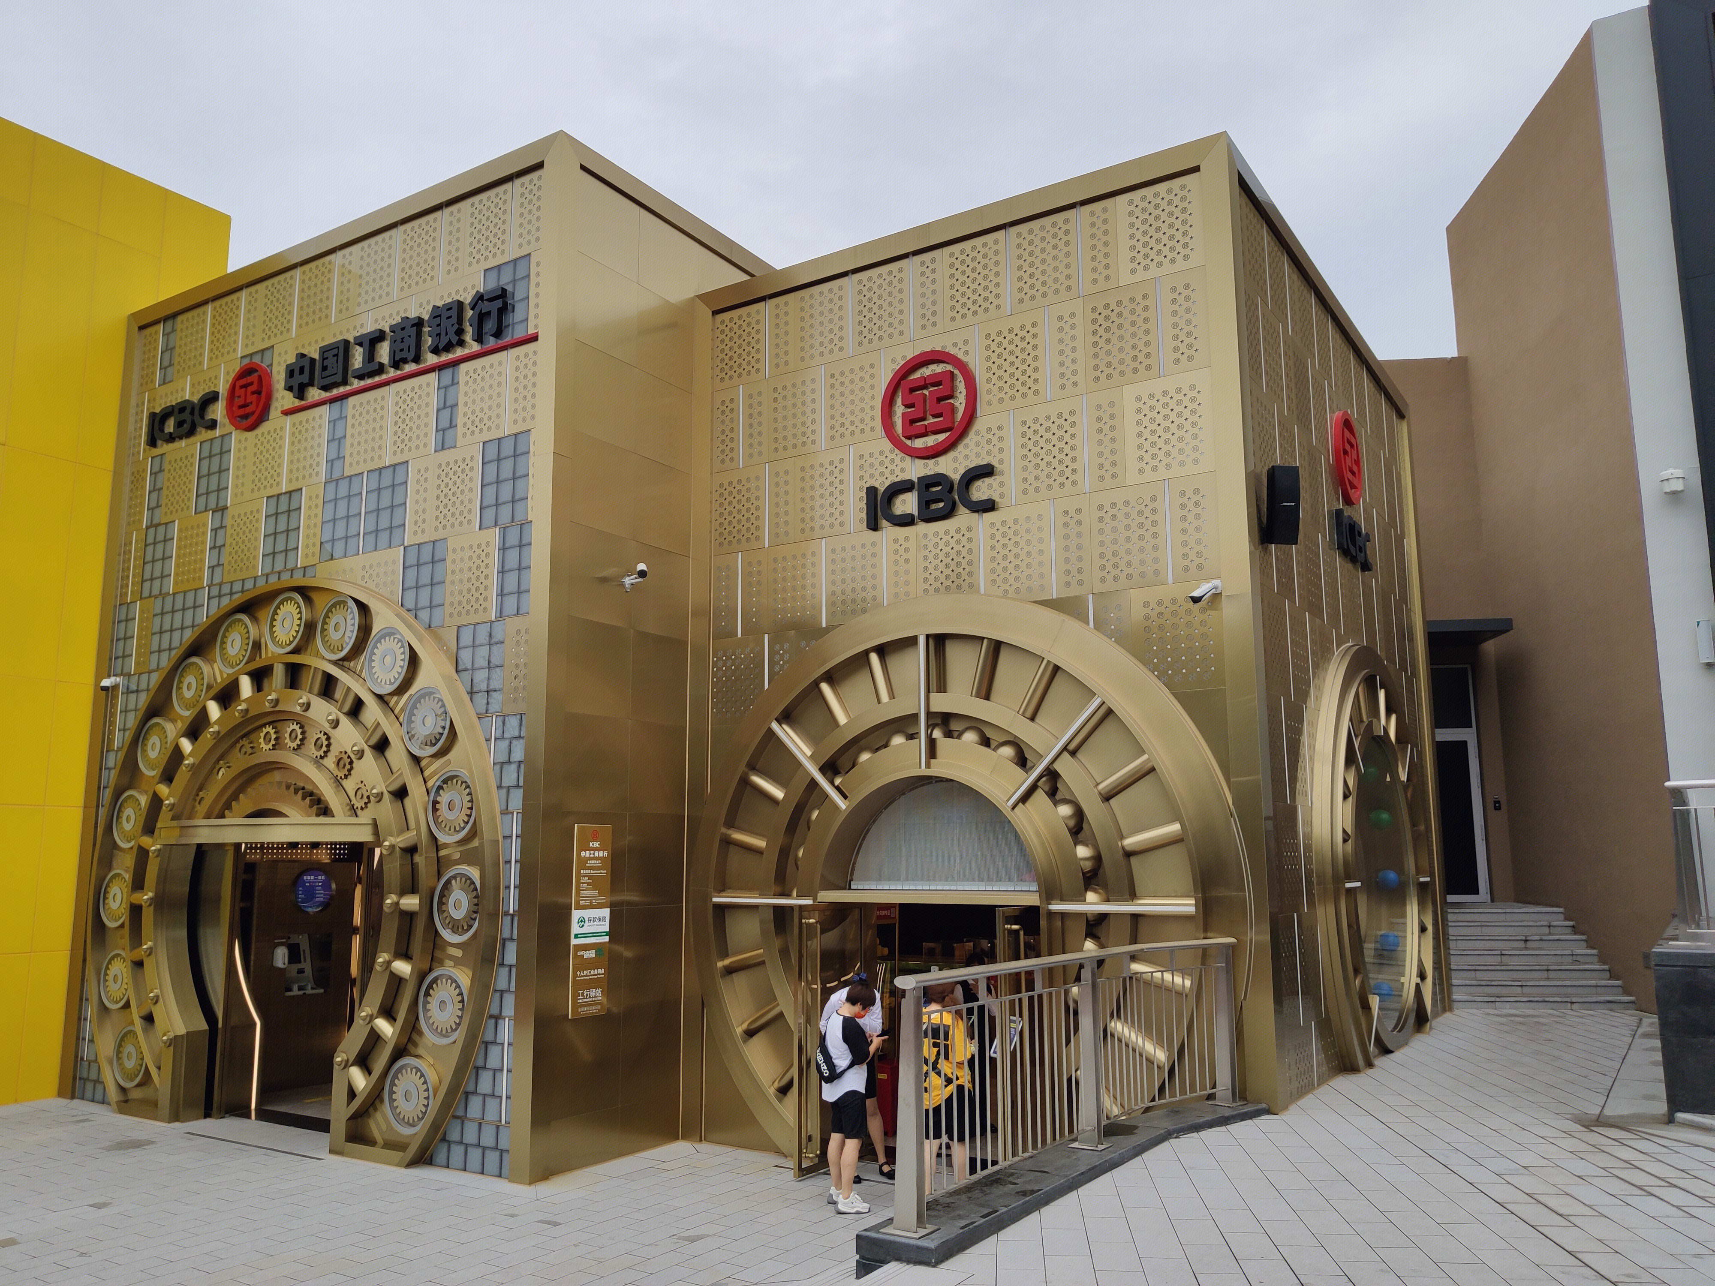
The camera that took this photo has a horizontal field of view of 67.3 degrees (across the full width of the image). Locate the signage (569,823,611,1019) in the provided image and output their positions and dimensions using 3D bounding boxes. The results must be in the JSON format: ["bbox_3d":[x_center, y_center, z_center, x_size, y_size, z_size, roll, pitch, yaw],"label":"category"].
[{"bbox_3d":[-2.250,2.321,10.827,0.041,1.575,0.442,-6,-10,30],"label":"signage"}]

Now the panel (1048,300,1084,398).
[{"bbox_3d":[1.685,-2.335,10.310,0.302,0.786,0.050,-6,-11,32],"label":"panel"}]

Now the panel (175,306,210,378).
[{"bbox_3d":[-7.360,-3.327,14.277,0.640,0.764,0.050,-6,-10,33],"label":"panel"}]

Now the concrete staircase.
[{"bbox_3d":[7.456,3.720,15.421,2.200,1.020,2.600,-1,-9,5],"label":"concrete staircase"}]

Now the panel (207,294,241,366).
[{"bbox_3d":[-6.788,-3.369,13.849,0.602,0.794,0.050,-6,-11,32],"label":"panel"}]

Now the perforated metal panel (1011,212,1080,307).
[{"bbox_3d":[1.530,-3.109,10.511,0.607,0.778,0.040,-6,-11,33],"label":"perforated metal panel"}]

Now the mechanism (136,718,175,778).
[{"bbox_3d":[-7.376,1.100,13.607,0.623,0.623,0.103,-6,-10,33],"label":"mechanism"}]

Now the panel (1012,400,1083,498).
[{"bbox_3d":[1.592,-1.607,10.717,0.618,0.823,0.040,-6,-11,33],"label":"panel"}]

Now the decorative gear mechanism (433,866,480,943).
[{"bbox_3d":[-3.294,2.191,10.762,0.623,0.623,0.103,-6,-10,33],"label":"decorative gear mechanism"}]

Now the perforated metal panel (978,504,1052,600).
[{"bbox_3d":[1.328,-0.727,10.579,0.624,0.814,0.052,-6,-10,33],"label":"perforated metal panel"}]

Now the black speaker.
[{"bbox_3d":[3.189,-1.034,9.650,0.215,0.580,0.185,0,2,-3],"label":"black speaker"}]

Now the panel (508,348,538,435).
[{"bbox_3d":[-2.922,-2.231,11.335,0.353,0.788,0.052,-6,-10,33],"label":"panel"}]

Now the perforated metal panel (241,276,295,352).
[{"bbox_3d":[-6.369,-3.573,13.922,0.946,0.803,0.040,-6,-11,33],"label":"perforated metal panel"}]

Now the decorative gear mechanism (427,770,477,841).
[{"bbox_3d":[-3.270,1.342,10.546,0.578,0.578,0.112,-6,-11,32],"label":"decorative gear mechanism"}]

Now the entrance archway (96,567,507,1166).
[{"bbox_3d":[-5.312,1.944,12.033,5.955,5.023,0.466,-6,-11,32],"label":"entrance archway"}]

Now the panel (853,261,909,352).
[{"bbox_3d":[0.213,-3.100,11.867,0.609,0.809,0.040,-6,-11,33],"label":"panel"}]

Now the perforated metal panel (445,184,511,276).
[{"bbox_3d":[-3.412,-3.667,11.534,0.891,0.727,0.060,-6,-11,32],"label":"perforated metal panel"}]

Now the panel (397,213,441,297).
[{"bbox_3d":[-4.119,-3.662,12.152,0.608,0.794,0.050,-6,-11,32],"label":"panel"}]

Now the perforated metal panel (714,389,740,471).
[{"bbox_3d":[-1.224,-2.016,12.160,0.307,0.786,0.050,-6,-11,32],"label":"perforated metal panel"}]

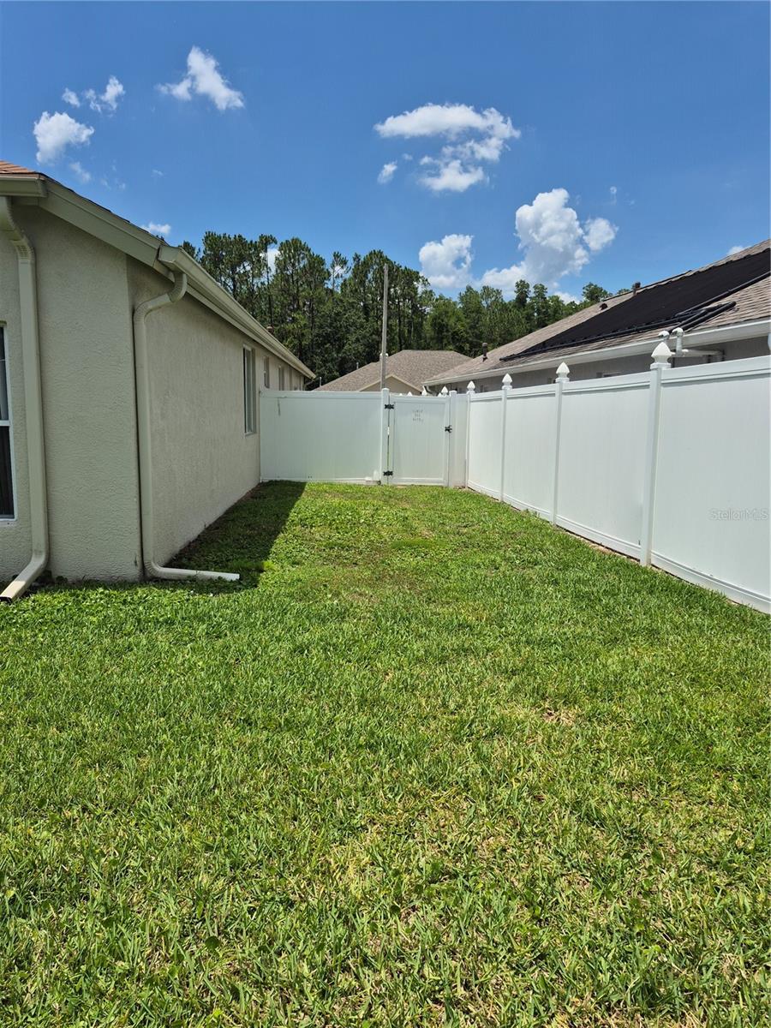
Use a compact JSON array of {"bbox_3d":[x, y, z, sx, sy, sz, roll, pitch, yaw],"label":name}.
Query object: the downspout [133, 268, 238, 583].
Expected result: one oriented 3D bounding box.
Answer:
[{"bbox_3d":[-1.610,-0.685,5.660,0.790,2.540,0.115,0,8,-3],"label":"downspout"}]

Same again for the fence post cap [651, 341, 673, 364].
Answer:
[{"bbox_3d":[2.573,-1.480,6.357,0.135,0.225,0.135,0,8,-7],"label":"fence post cap"}]

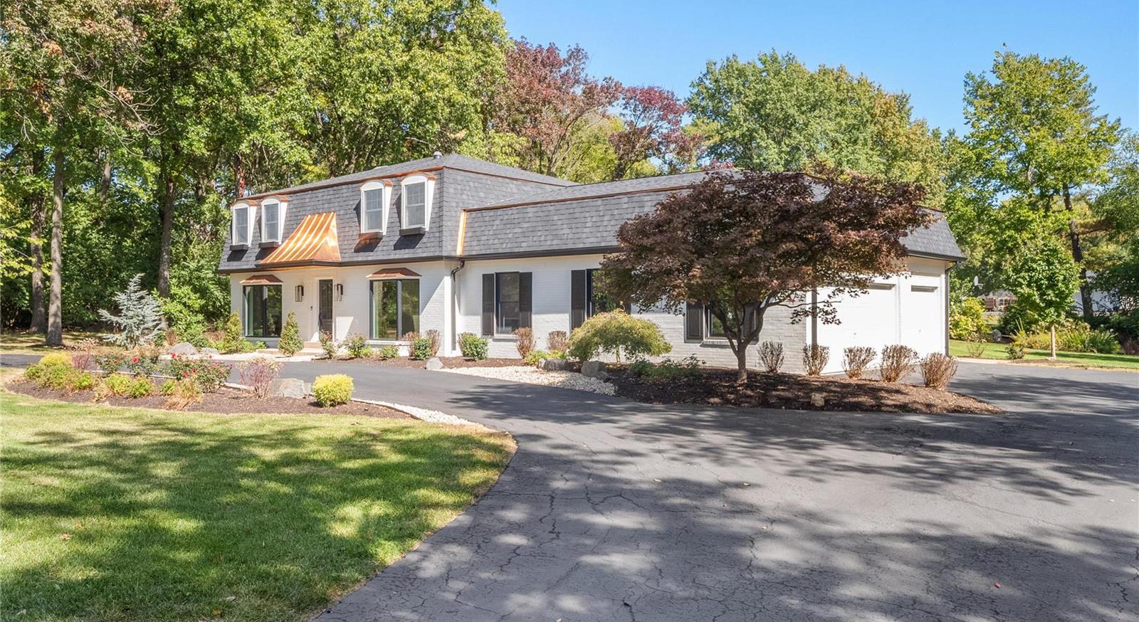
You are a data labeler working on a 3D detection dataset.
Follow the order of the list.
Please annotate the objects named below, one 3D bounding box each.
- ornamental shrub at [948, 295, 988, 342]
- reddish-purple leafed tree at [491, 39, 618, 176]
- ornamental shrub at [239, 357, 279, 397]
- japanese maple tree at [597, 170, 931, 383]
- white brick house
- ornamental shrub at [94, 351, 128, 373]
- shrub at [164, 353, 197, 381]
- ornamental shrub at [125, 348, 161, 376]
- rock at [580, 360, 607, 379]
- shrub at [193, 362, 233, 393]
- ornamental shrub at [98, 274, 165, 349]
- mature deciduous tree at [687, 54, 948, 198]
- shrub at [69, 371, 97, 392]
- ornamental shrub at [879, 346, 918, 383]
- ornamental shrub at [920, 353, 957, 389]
[{"bbox_3d":[19.117,0.347,42.707,2.081,2.239,2.081,0,0,0],"label":"ornamental shrub"},{"bbox_3d":[-0.797,-6.084,44.000,7.200,14.962,7.200,0,0,0],"label":"reddish-purple leafed tree"},{"bbox_3d":[-5.041,1.070,14.400,0.670,0.700,0.640,0,0,0],"label":"ornamental shrub"},{"bbox_3d":[3.556,-0.627,16.200,6.000,3.900,5.600,0,0,0],"label":"japanese maple tree"},{"bbox_3d":[-1.092,-2.169,30.505,25.100,7.170,10.650,0,0,41],"label":"white brick house"},{"bbox_3d":[-9.834,1.107,19.014,0.667,0.496,0.667,0,0,0],"label":"ornamental shrub"},{"bbox_3d":[-7.375,1.080,16.800,0.650,0.600,0.620,0,0,0],"label":"shrub"},{"bbox_3d":[-8.935,1.070,18.536,0.723,0.577,0.723,0,0,0],"label":"ornamental shrub"},{"bbox_3d":[0.508,1.211,18.400,0.540,0.380,0.450,0,0,0],"label":"rock"},{"bbox_3d":[-5.914,1.088,14.685,0.630,0.524,0.630,0,0,0],"label":"shrub"},{"bbox_3d":[-15.460,0.024,31.271,2.286,2.685,2.286,0,0,0],"label":"ornamental shrub"},{"bbox_3d":[12.270,-5.780,44.000,12.800,14.350,11.500,0,0,0],"label":"mature deciduous tree"},{"bbox_3d":[-8.564,1.238,15.600,0.470,0.360,0.450,0,0,0],"label":"shrub"},{"bbox_3d":[6.384,1.019,17.200,0.780,0.730,0.750,0,0,0],"label":"ornamental shrub"},{"bbox_3d":[6.549,1.057,15.714,0.659,0.631,0.659,0,0,0],"label":"ornamental shrub"}]

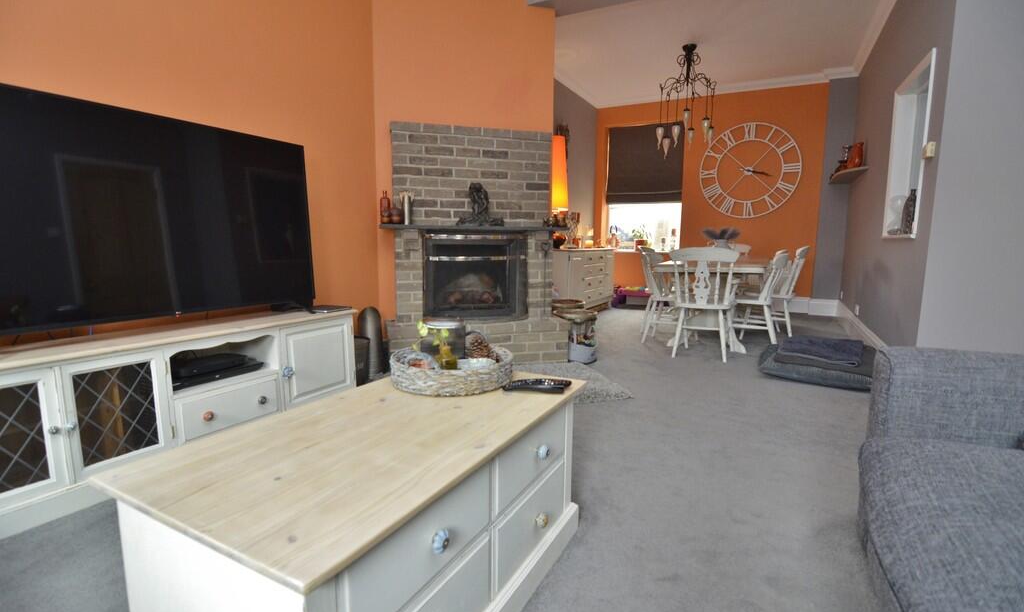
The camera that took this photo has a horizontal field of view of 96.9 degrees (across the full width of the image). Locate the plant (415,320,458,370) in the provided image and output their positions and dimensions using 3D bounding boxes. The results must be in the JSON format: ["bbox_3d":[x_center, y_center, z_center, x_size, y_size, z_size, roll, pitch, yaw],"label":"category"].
[{"bbox_3d":[-0.228,0.133,1.382,0.130,0.187,0.100,-1,8,-8],"label":"plant"}]

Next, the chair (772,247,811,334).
[{"bbox_3d":[2.667,-0.152,4.685,0.540,0.890,0.480,2,8,14],"label":"chair"}]

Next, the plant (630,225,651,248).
[{"bbox_3d":[2.054,-1.086,7.257,0.300,0.395,0.270,4,9,30],"label":"plant"}]

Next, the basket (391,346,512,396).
[{"bbox_3d":[-0.190,0.188,1.417,0.375,0.080,0.350,-1,8,-8],"label":"basket"}]

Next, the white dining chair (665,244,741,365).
[{"bbox_3d":[1.578,-0.027,3.712,0.490,0.890,0.540,4,8,25],"label":"white dining chair"}]

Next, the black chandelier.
[{"bbox_3d":[1.881,-2.209,4.883,0.577,1.157,0.577,4,9,30],"label":"black chandelier"}]

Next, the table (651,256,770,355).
[{"bbox_3d":[2.007,-0.042,4.450,0.870,0.730,1.600,4,9,30],"label":"table"}]

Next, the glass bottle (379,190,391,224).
[{"bbox_3d":[-0.868,-0.676,3.100,0.065,0.230,0.065,-2,8,-15],"label":"glass bottle"}]

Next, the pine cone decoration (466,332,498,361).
[{"bbox_3d":[-0.094,0.134,1.451,0.100,0.100,0.100,-1,8,-8],"label":"pine cone decoration"}]

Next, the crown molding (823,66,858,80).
[{"bbox_3d":[4.066,-2.867,5.611,0.400,0.110,0.120,4,9,30],"label":"crown molding"}]

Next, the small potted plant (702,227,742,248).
[{"bbox_3d":[2.014,-0.582,4.399,0.340,0.353,0.310,4,9,30],"label":"small potted plant"}]

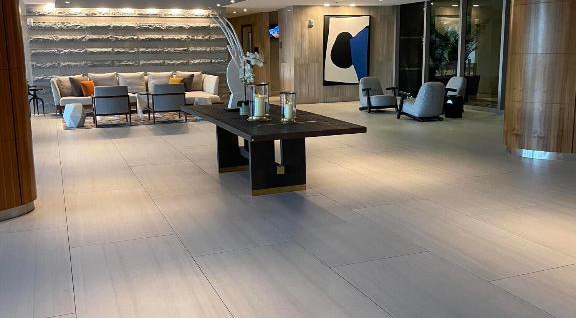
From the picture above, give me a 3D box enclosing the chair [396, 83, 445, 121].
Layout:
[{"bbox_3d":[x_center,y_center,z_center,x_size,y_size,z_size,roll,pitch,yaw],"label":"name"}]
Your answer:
[{"bbox_3d":[2.665,-1.186,11.570,0.700,0.743,0.720,-9,13,-34],"label":"chair"}]

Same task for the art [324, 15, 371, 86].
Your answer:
[{"bbox_3d":[1.560,-2.850,15.188,1.369,1.780,0.060,-6,12,-21],"label":"art"}]

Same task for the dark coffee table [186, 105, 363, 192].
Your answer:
[{"bbox_3d":[-0.388,-0.276,7.598,1.319,0.607,3.395,-5,12,-21],"label":"dark coffee table"}]

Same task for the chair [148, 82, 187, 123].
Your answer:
[{"bbox_3d":[-2.523,-1.176,11.978,0.660,0.785,0.690,-5,12,-21],"label":"chair"}]

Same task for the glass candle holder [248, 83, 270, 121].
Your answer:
[{"bbox_3d":[-0.354,-0.696,7.042,0.255,0.430,0.255,-1,11,0],"label":"glass candle holder"}]

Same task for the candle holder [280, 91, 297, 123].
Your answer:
[{"bbox_3d":[0.002,-0.516,5.723,0.138,0.294,0.138,-6,12,-21],"label":"candle holder"}]

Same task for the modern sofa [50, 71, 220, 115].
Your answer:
[{"bbox_3d":[-3.484,-1.453,13.282,3.700,0.876,1.150,-1,11,-2],"label":"modern sofa"}]

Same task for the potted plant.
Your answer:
[{"bbox_3d":[-0.480,-0.997,7.600,0.300,0.810,0.260,-5,12,-21],"label":"potted plant"}]

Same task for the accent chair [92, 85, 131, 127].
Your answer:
[{"bbox_3d":[-3.565,-1.085,11.614,0.660,0.785,0.690,-5,12,-21],"label":"accent chair"}]

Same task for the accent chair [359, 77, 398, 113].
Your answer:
[{"bbox_3d":[2.062,-1.490,13.188,0.700,0.743,0.720,-5,12,-19],"label":"accent chair"}]

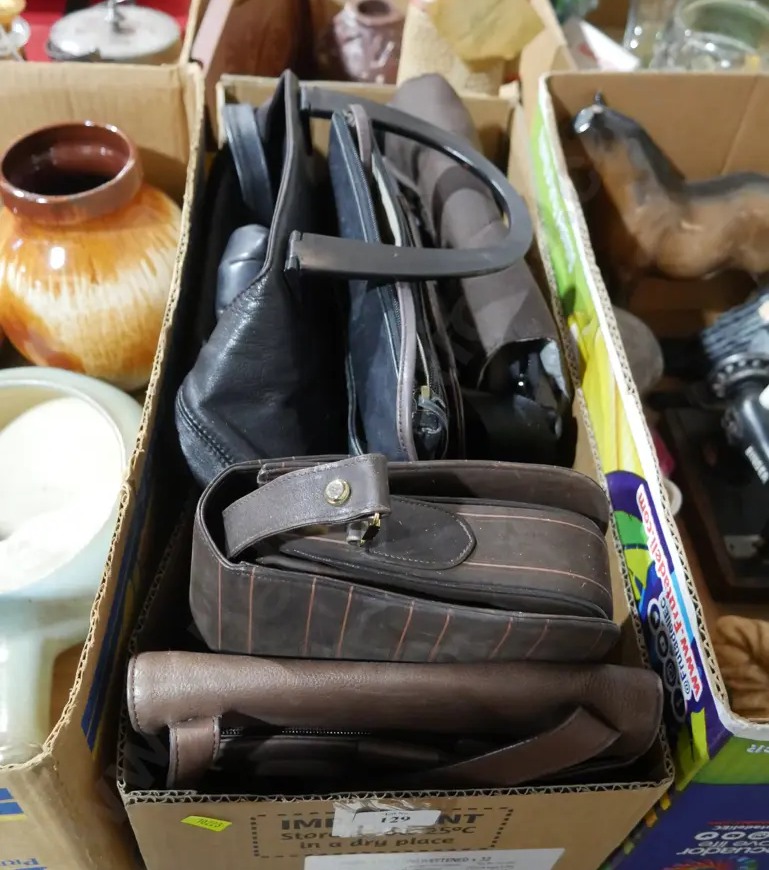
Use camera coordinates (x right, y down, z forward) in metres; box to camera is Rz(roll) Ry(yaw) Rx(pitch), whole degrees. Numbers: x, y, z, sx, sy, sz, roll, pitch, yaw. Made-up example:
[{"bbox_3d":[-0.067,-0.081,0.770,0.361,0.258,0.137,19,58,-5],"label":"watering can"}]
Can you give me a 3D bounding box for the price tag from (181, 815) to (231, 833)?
[{"bbox_3d":[-0.085,0.185,0.450,0.022,0.012,0.001,25,43,-30],"label":"price tag"}]

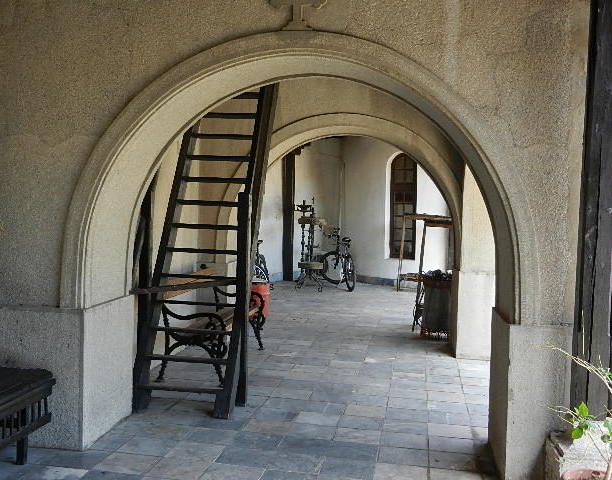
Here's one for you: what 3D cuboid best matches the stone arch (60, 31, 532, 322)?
[{"bbox_3d":[-0.044,-0.377,4.315,2.738,1.601,0.757,1,3,9],"label":"stone arch"}]

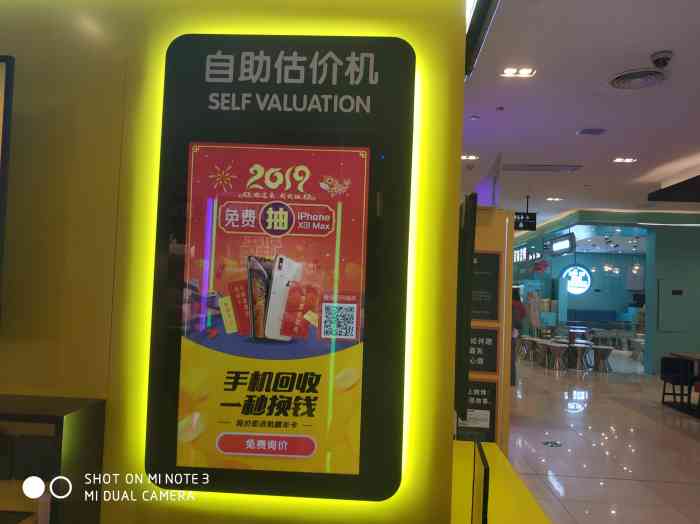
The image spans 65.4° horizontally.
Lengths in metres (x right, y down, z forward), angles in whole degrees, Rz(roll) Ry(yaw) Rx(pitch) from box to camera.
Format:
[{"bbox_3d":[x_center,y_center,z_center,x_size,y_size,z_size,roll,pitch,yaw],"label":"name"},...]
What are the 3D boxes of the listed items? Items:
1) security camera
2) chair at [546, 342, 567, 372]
[{"bbox_3d":[2.301,-1.473,4.032,0.145,0.100,0.145,2,-3,4],"label":"security camera"},{"bbox_3d":[4.449,2.014,11.687,0.400,0.530,0.400,2,-3,4],"label":"chair"}]

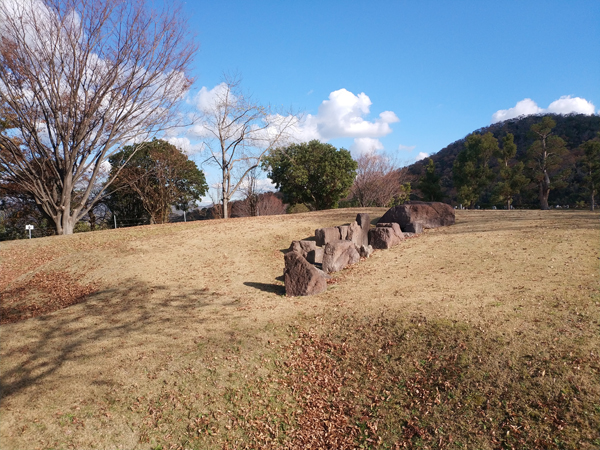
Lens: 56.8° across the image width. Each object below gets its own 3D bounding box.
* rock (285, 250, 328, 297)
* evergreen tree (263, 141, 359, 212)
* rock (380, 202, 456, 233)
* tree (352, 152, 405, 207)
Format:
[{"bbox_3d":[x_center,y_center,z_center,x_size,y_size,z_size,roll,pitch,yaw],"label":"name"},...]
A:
[{"bbox_3d":[0.110,0.820,9.600,0.580,0.790,0.680,0,1,23],"label":"rock"},{"bbox_3d":[0.620,-3.150,36.000,6.100,4.700,5.800,0,1,0],"label":"evergreen tree"},{"bbox_3d":[3.900,-0.270,18.500,2.300,0.980,1.300,-1,1,-40],"label":"rock"},{"bbox_3d":[6.200,-3.530,44.000,4.600,4.500,4.400,0,1,0],"label":"tree"}]

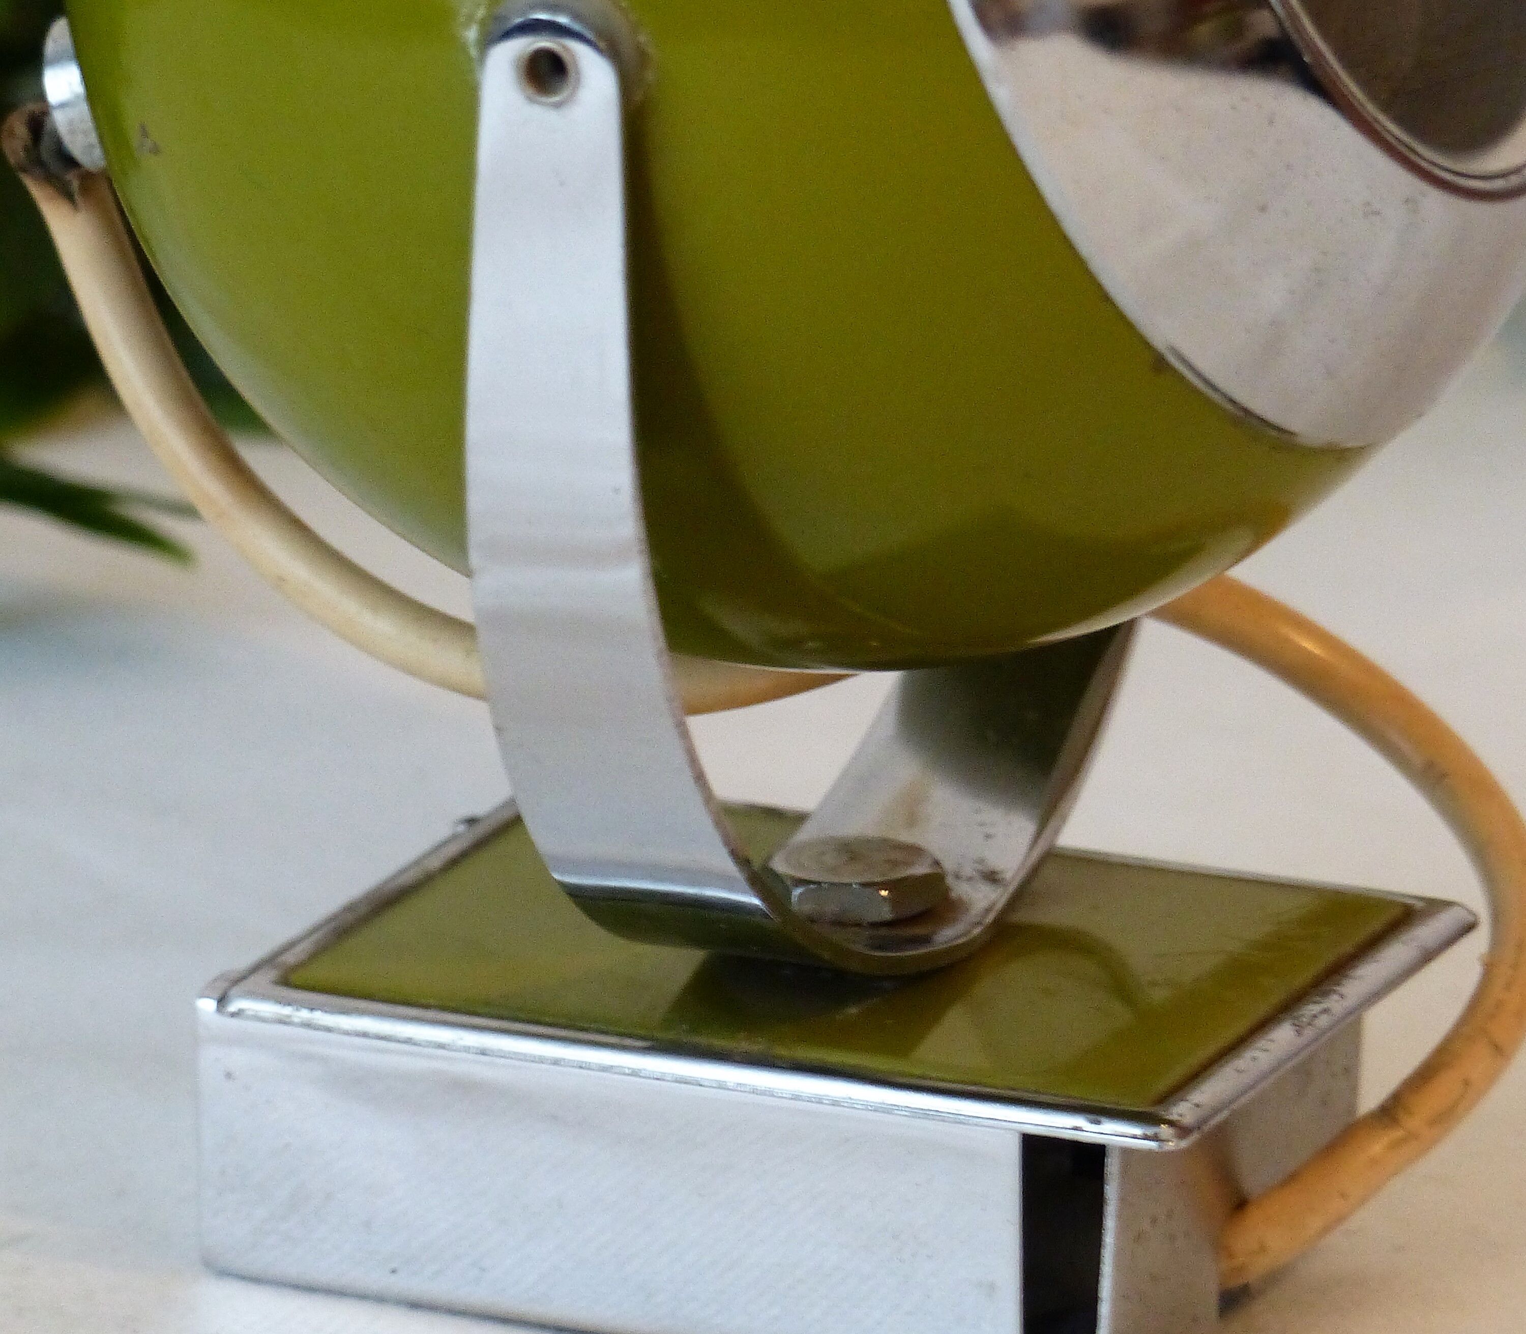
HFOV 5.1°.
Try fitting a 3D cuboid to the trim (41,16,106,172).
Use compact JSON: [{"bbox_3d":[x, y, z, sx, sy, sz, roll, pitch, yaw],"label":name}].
[{"bbox_3d":[-0.049,-0.045,1.329,0.008,0.012,0.012,-15,9,28],"label":"trim"}]

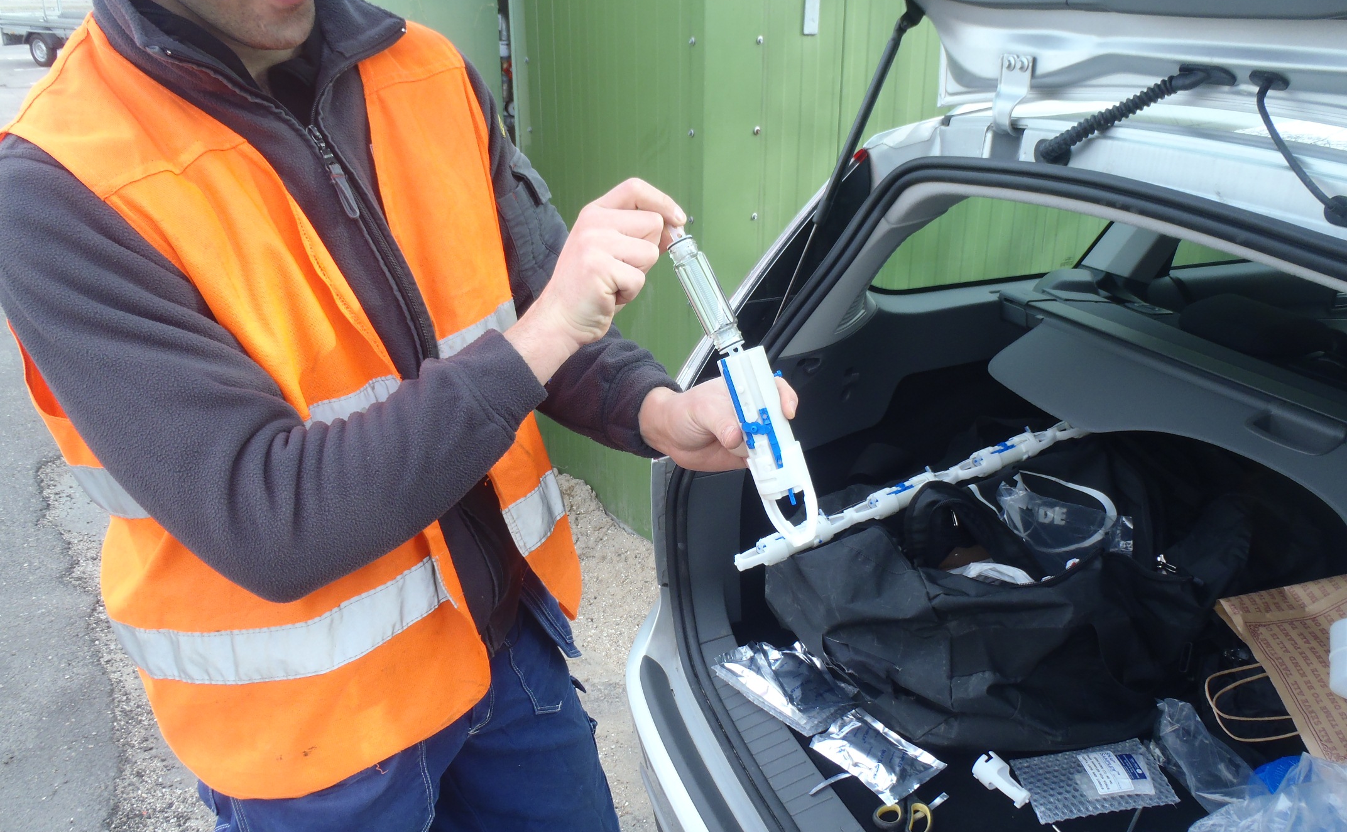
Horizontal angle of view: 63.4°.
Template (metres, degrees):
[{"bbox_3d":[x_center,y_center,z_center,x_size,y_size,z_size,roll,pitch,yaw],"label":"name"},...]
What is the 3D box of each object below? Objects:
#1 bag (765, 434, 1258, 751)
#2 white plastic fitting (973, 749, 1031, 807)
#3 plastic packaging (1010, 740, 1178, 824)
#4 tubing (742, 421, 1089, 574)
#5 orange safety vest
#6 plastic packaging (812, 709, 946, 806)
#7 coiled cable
[{"bbox_3d":[0.535,0.260,1.740,0.620,0.280,0.400,-8,22,-19],"label":"bag"},{"bbox_3d":[0.444,0.491,1.470,0.046,0.046,0.100,-9,23,-22],"label":"white plastic fitting"},{"bbox_3d":[0.574,0.498,1.484,0.205,0.020,0.130,-4,21,-9],"label":"plastic packaging"},{"bbox_3d":[0.475,0.111,1.959,0.811,0.055,0.055,-19,26,-16],"label":"tubing"},{"bbox_3d":[-0.308,-0.047,1.072,0.340,0.660,0.470,12,24,30],"label":"orange safety vest"},{"bbox_3d":[0.286,0.480,1.532,0.120,0.022,0.163,-18,27,-39],"label":"plastic packaging"},{"bbox_3d":[0.560,-0.374,1.363,0.050,0.050,0.248,-14,-4,-32],"label":"coiled cable"}]

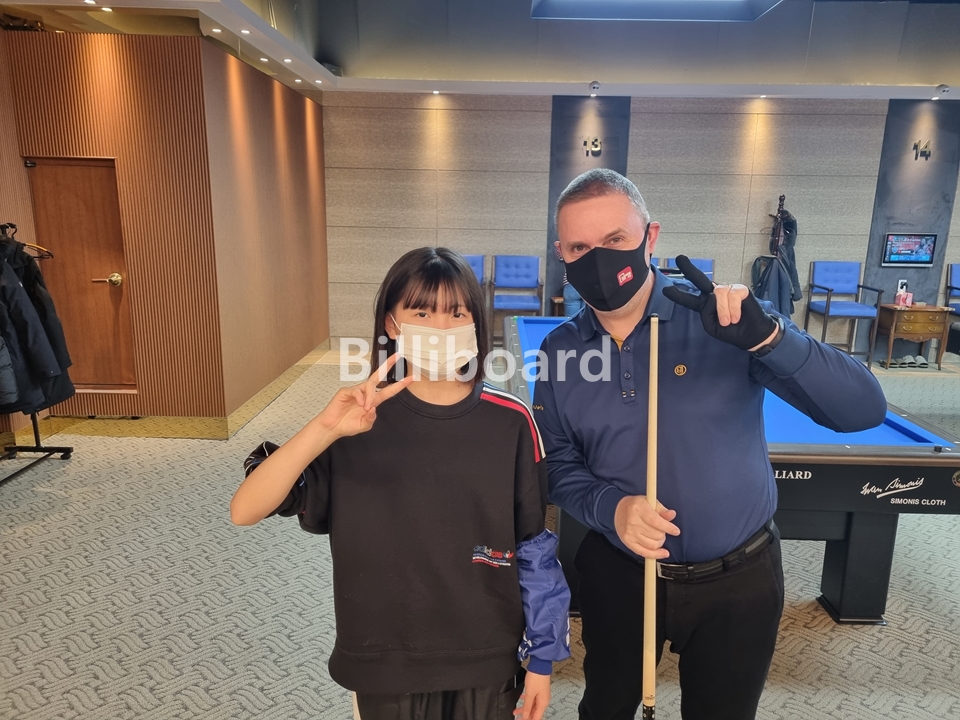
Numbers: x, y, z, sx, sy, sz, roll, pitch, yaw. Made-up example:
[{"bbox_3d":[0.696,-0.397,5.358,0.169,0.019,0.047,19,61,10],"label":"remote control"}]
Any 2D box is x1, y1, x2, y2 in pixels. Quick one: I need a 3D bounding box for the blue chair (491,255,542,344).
[{"bbox_3d":[0.388,-0.546,7.784,0.570,1.100,0.560,1,12,1],"label":"blue chair"}]

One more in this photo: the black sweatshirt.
[{"bbox_3d":[-0.152,0.334,1.416,0.570,0.590,0.280,1,12,-2],"label":"black sweatshirt"}]

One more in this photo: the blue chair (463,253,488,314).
[{"bbox_3d":[-0.194,-0.552,7.683,0.550,1.085,0.570,1,12,1],"label":"blue chair"}]

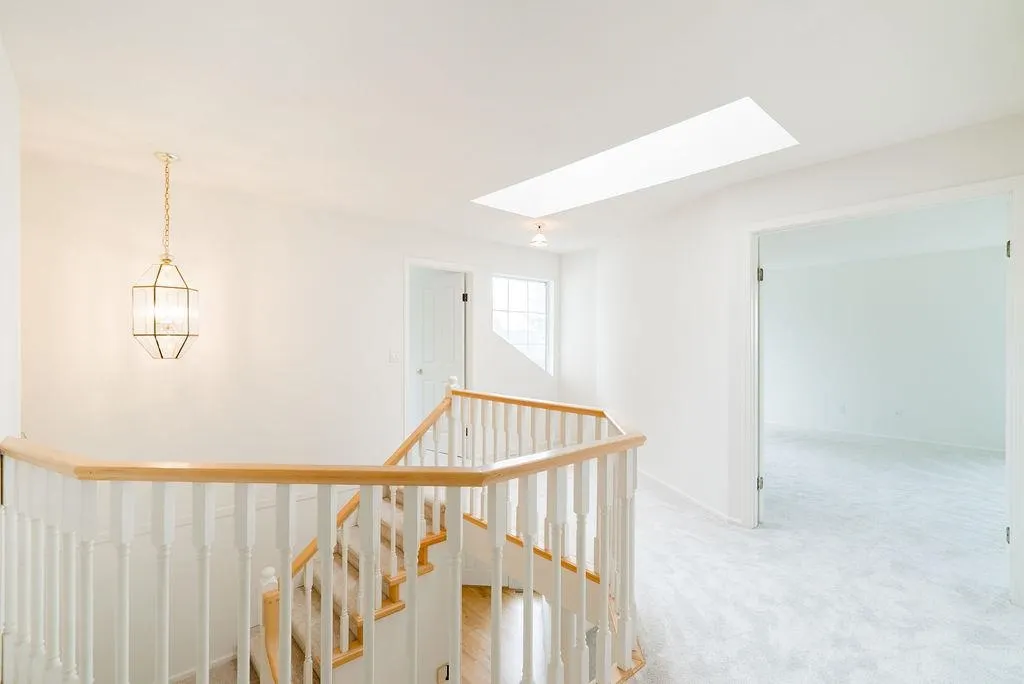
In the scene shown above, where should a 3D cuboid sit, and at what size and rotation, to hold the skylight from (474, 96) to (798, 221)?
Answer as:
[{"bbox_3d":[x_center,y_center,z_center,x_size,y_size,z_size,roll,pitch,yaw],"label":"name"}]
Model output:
[{"bbox_3d":[0.656,-1.170,3.130,0.735,0.100,2.110,0,0,-42],"label":"skylight"}]

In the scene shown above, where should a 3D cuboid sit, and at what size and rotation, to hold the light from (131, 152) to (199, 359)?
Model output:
[{"bbox_3d":[-2.100,-0.515,2.775,0.320,1.230,0.310,0,0,-37],"label":"light"}]

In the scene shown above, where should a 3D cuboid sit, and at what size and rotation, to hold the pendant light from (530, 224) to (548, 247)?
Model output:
[{"bbox_3d":[0.263,-1.012,4.370,0.170,0.235,0.170,0,0,0],"label":"pendant light"}]

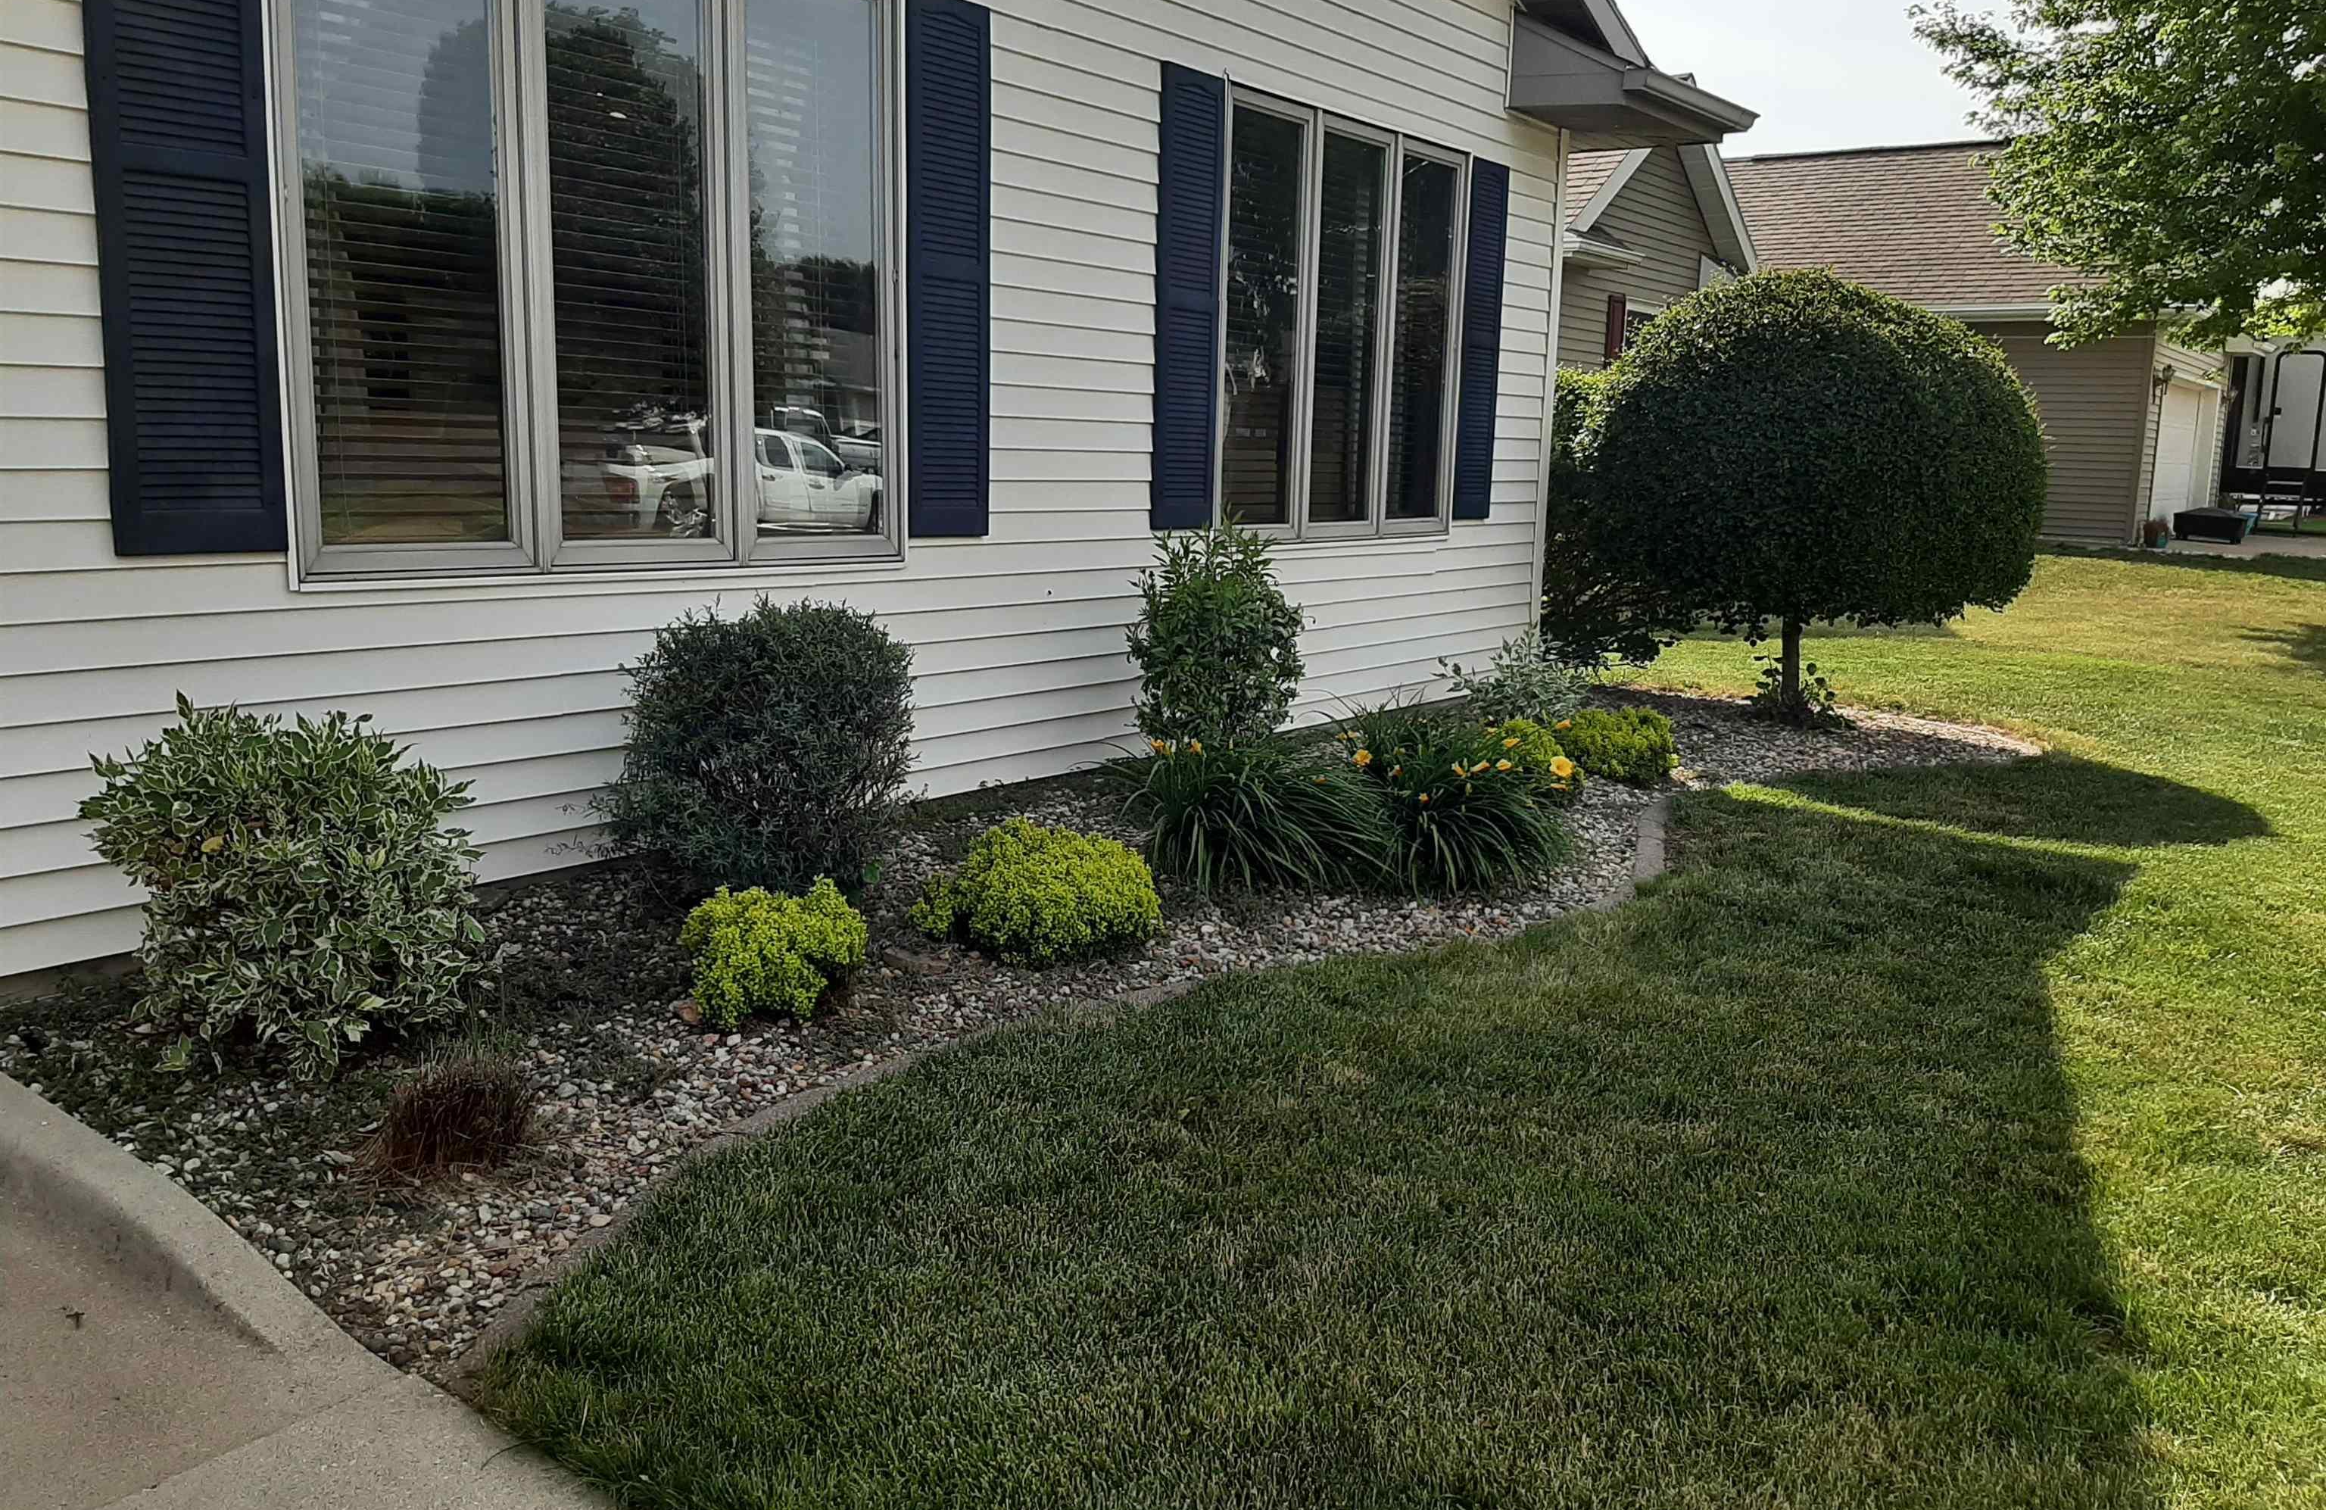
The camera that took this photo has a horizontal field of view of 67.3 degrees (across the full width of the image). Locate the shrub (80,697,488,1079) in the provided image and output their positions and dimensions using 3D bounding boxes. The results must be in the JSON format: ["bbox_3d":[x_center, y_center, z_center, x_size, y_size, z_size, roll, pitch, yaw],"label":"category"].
[{"bbox_3d":[-1.656,0.241,3.329,0.687,0.678,0.687,9,12,37],"label":"shrub"}]

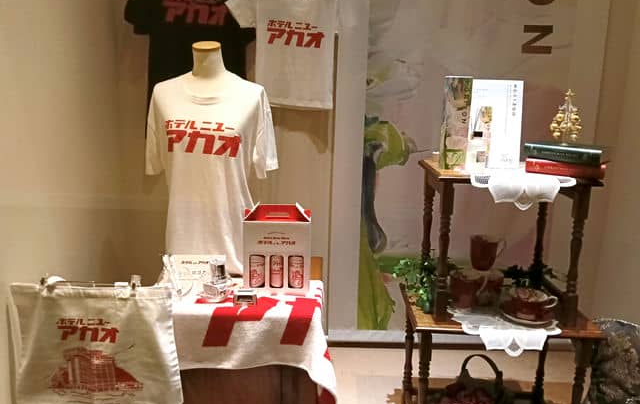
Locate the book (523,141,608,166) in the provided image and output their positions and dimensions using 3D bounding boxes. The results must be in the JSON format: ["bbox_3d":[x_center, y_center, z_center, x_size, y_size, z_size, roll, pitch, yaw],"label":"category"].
[{"bbox_3d":[0.694,-0.142,1.417,0.190,0.036,0.130,8,14,30],"label":"book"}]

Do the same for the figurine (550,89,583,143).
[{"bbox_3d":[0.688,-0.238,1.397,0.080,0.150,0.075,2,12,3],"label":"figurine"}]

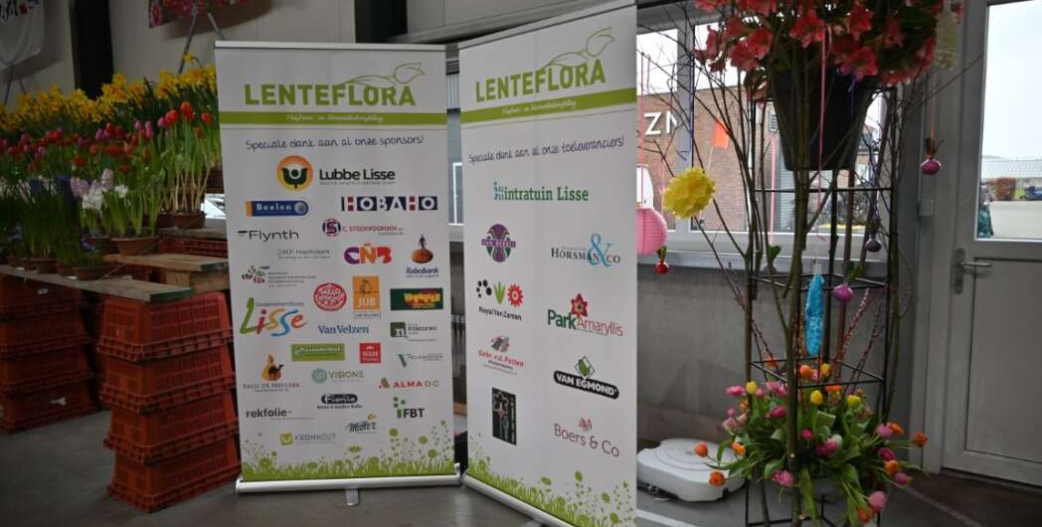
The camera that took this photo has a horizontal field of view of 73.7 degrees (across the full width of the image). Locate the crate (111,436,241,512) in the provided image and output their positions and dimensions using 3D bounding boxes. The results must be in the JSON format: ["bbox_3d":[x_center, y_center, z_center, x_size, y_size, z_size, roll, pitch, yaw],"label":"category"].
[{"bbox_3d":[-1.667,0.950,3.361,0.345,0.235,0.485,3,7,33],"label":"crate"}]

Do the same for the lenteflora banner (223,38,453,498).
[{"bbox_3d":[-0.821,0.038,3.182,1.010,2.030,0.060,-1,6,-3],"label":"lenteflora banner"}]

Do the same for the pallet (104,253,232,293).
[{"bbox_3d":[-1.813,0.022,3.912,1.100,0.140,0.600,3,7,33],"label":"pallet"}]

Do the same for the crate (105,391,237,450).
[{"bbox_3d":[-1.663,0.725,3.333,0.345,0.235,0.485,3,7,33],"label":"crate"}]

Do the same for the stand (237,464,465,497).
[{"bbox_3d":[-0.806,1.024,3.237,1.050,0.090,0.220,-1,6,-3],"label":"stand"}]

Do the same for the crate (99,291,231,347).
[{"bbox_3d":[-1.675,0.274,3.289,0.345,0.235,0.485,3,7,33],"label":"crate"}]

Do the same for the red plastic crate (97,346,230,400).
[{"bbox_3d":[-1.672,0.501,3.315,0.345,0.235,0.485,3,7,33],"label":"red plastic crate"}]

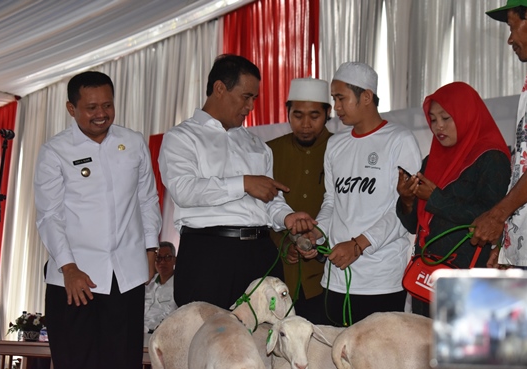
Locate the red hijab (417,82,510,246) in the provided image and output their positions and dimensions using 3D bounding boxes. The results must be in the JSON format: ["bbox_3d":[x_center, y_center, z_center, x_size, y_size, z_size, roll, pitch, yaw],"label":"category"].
[{"bbox_3d":[0.785,-0.075,4.530,0.360,0.640,0.330,-3,-5,36],"label":"red hijab"}]

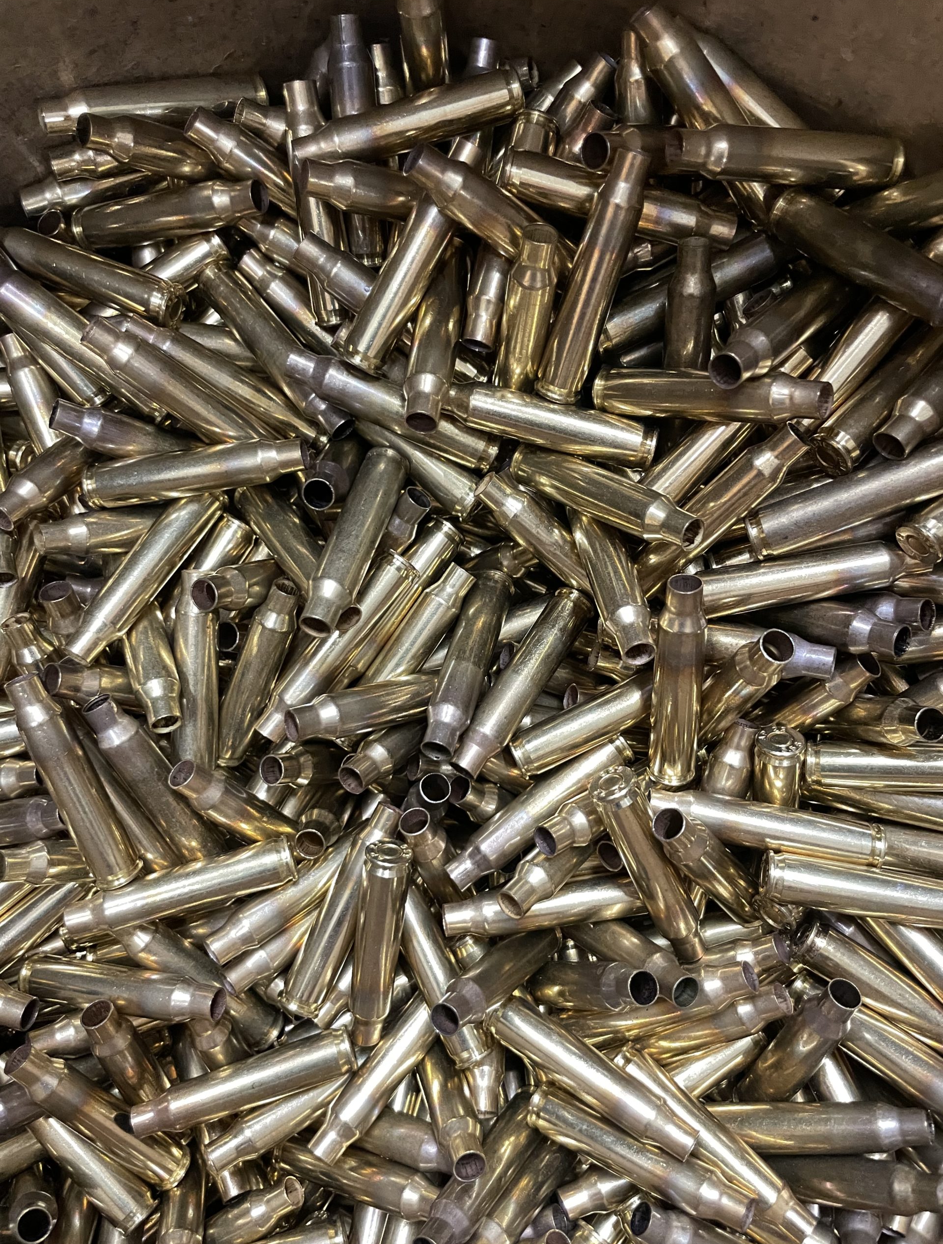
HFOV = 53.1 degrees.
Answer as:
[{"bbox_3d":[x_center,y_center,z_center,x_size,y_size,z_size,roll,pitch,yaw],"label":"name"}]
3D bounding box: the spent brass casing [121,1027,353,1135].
[{"bbox_3d":[-0.047,0.095,0.195,0.045,0.010,0.010,-16,83,-10],"label":"spent brass casing"}]

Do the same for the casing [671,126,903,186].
[{"bbox_3d":[0.058,-0.086,0.175,0.045,0.010,0.010,-3,83,-15],"label":"casing"}]

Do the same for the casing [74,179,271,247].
[{"bbox_3d":[-0.064,-0.086,0.200,0.045,0.010,0.010,0,74,22],"label":"casing"}]

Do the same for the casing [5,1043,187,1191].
[{"bbox_3d":[-0.077,0.102,0.196,0.045,0.010,0.010,52,53,-24],"label":"casing"}]

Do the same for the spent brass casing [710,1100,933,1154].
[{"bbox_3d":[0.066,0.098,0.184,0.045,0.010,0.010,-18,65,29],"label":"spent brass casing"}]

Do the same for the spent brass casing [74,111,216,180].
[{"bbox_3d":[-0.063,-0.102,0.207,0.045,0.010,0.010,-11,80,-45],"label":"spent brass casing"}]

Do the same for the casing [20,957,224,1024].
[{"bbox_3d":[-0.073,0.077,0.198,0.045,0.010,0.010,2,68,16],"label":"casing"}]

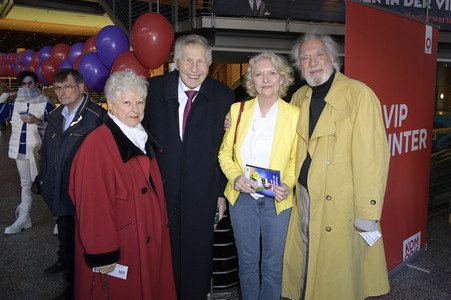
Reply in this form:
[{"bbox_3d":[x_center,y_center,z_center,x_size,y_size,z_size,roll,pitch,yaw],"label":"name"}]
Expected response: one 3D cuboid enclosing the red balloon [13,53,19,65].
[{"bbox_3d":[-5.512,-2.383,9.000,0.280,0.350,0.280,-1,9,0],"label":"red balloon"}]

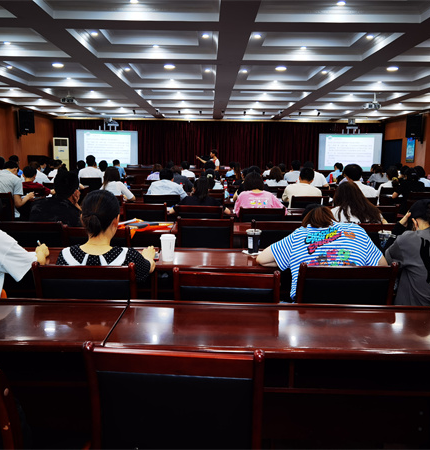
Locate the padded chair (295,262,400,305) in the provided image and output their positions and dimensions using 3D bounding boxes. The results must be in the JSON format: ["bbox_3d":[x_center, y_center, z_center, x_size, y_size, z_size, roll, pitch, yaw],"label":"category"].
[{"bbox_3d":[0.586,0.572,2.426,0.520,0.890,0.540,0,8,-5],"label":"padded chair"}]

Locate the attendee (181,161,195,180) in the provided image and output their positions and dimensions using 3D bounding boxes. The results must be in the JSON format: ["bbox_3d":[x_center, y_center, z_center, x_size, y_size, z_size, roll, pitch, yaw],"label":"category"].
[{"bbox_3d":[-0.664,-0.783,10.792,0.500,1.352,0.720,1,8,2],"label":"attendee"}]

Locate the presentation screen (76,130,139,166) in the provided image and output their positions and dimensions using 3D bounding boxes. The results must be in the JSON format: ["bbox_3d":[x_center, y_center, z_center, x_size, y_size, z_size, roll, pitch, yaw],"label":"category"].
[{"bbox_3d":[-3.343,-2.343,14.486,1.920,1.140,0.100,-2,9,-18],"label":"presentation screen"}]

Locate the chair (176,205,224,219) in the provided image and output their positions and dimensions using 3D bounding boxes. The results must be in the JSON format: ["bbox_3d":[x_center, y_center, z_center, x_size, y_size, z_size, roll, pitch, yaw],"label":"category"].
[{"bbox_3d":[-0.153,0.230,4.740,0.470,0.920,0.530,1,9,0],"label":"chair"}]

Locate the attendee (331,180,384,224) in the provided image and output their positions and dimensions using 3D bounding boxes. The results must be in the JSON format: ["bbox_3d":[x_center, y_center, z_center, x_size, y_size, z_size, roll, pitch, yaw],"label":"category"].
[{"bbox_3d":[1.094,0.242,3.835,0.470,1.200,0.750,1,9,0],"label":"attendee"}]

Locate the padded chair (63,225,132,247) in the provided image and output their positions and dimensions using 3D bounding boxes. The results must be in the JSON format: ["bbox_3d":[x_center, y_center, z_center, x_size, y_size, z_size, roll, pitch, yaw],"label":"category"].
[{"bbox_3d":[-0.812,0.415,3.491,0.470,0.920,0.530,1,9,0],"label":"padded chair"}]

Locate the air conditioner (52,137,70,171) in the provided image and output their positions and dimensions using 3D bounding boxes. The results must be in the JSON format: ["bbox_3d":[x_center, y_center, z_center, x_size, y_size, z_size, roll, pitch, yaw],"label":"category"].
[{"bbox_3d":[-5.007,-1.866,15.324,0.510,1.890,0.360,-1,8,-14],"label":"air conditioner"}]

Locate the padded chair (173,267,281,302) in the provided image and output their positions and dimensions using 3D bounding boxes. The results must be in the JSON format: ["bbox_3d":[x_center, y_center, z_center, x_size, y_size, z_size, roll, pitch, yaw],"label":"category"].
[{"bbox_3d":[0.066,0.586,2.273,0.520,0.890,0.540,2,8,5],"label":"padded chair"}]

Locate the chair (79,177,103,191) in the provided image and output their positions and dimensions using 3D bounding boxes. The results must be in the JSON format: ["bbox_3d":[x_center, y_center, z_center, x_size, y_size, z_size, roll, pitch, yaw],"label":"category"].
[{"bbox_3d":[-2.286,-0.434,8.900,0.470,0.920,0.530,1,9,0],"label":"chair"}]

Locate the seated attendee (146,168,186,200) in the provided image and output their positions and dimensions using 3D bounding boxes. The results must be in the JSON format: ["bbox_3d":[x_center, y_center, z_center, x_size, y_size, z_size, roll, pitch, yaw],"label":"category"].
[{"bbox_3d":[-0.667,-0.131,6.440,0.540,1.289,0.750,1,8,4],"label":"seated attendee"}]

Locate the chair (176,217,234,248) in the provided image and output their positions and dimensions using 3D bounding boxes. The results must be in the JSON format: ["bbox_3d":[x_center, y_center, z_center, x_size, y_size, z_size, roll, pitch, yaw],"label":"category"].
[{"bbox_3d":[-0.082,0.368,3.914,0.490,0.898,0.551,1,8,0],"label":"chair"}]

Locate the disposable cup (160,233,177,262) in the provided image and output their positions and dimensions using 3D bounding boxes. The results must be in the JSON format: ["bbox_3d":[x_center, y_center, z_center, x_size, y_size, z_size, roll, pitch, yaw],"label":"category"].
[{"bbox_3d":[-0.270,0.132,2.721,0.092,0.147,0.092,1,8,0],"label":"disposable cup"}]

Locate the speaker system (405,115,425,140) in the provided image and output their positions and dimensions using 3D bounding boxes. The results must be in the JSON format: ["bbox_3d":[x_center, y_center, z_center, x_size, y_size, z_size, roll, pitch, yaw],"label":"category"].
[{"bbox_3d":[5.945,-2.929,13.961,0.440,0.700,0.420,3,15,15],"label":"speaker system"}]

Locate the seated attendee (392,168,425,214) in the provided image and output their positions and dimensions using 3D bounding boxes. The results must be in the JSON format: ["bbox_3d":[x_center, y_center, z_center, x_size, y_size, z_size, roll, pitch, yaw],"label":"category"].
[{"bbox_3d":[2.621,-0.149,6.461,0.500,1.210,0.750,-1,9,-9],"label":"seated attendee"}]

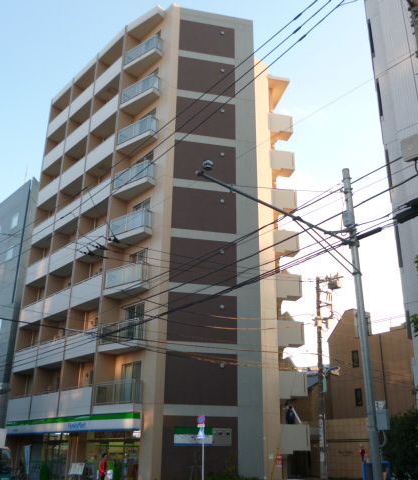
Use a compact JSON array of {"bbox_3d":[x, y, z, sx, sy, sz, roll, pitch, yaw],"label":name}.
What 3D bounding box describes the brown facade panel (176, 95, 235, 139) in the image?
[{"bbox_3d":[-0.143,-6.934,29.646,3.443,2.397,0.100,5,-22,-11],"label":"brown facade panel"}]

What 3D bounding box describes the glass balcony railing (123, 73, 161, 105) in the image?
[{"bbox_3d":[-4.064,-8.860,31.100,2.565,0.941,0.590,-15,-27,34],"label":"glass balcony railing"}]

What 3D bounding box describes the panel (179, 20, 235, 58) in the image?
[{"bbox_3d":[-0.070,-12.314,31.812,3.443,2.397,0.100,5,-22,-11],"label":"panel"}]

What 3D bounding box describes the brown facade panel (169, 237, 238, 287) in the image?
[{"bbox_3d":[-0.252,1.136,26.397,3.443,2.397,0.100,5,-22,-11],"label":"brown facade panel"}]

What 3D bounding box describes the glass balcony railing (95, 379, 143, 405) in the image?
[{"bbox_3d":[-4.283,7.280,24.603,2.565,0.941,0.590,-15,-27,34],"label":"glass balcony railing"}]

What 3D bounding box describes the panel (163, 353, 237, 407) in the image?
[{"bbox_3d":[-0.325,6.500,24.238,3.443,2.361,0.100,5,-22,-11],"label":"panel"}]

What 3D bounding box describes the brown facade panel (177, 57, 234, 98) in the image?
[{"bbox_3d":[-0.107,-9.624,30.729,3.443,2.397,0.100,5,-22,-11],"label":"brown facade panel"}]

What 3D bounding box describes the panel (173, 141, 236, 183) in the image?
[{"bbox_3d":[-0.179,-4.244,28.563,3.443,2.397,0.100,5,-22,-11],"label":"panel"}]

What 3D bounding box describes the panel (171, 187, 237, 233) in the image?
[{"bbox_3d":[-0.216,-1.554,27.480,3.443,2.397,0.100,5,-22,-11],"label":"panel"}]

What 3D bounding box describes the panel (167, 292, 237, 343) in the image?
[{"bbox_3d":[-0.289,3.826,25.315,3.443,2.397,0.100,5,-22,-11],"label":"panel"}]

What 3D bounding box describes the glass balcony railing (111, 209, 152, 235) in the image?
[{"bbox_3d":[-4.173,-0.790,27.851,2.565,0.941,0.590,-15,-27,34],"label":"glass balcony railing"}]

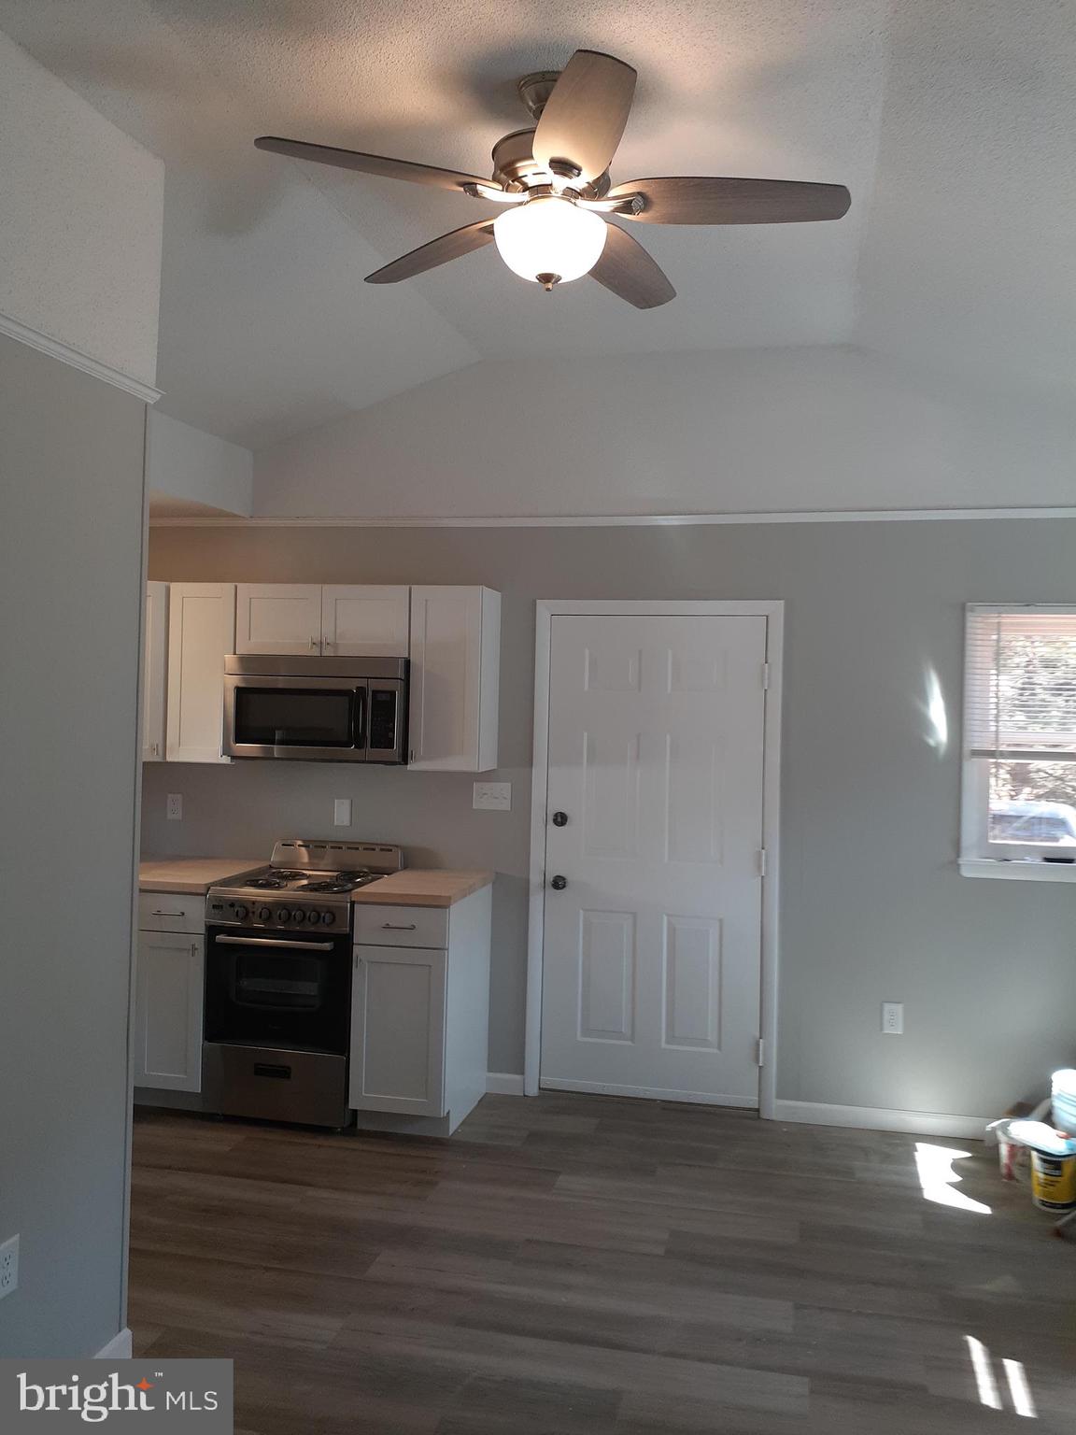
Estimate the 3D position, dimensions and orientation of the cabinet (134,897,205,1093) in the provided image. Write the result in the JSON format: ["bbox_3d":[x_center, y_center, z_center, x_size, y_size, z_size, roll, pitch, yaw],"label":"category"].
[{"bbox_3d":[-1.395,1.107,4.722,0.305,0.847,0.634,1,0,12],"label":"cabinet"}]

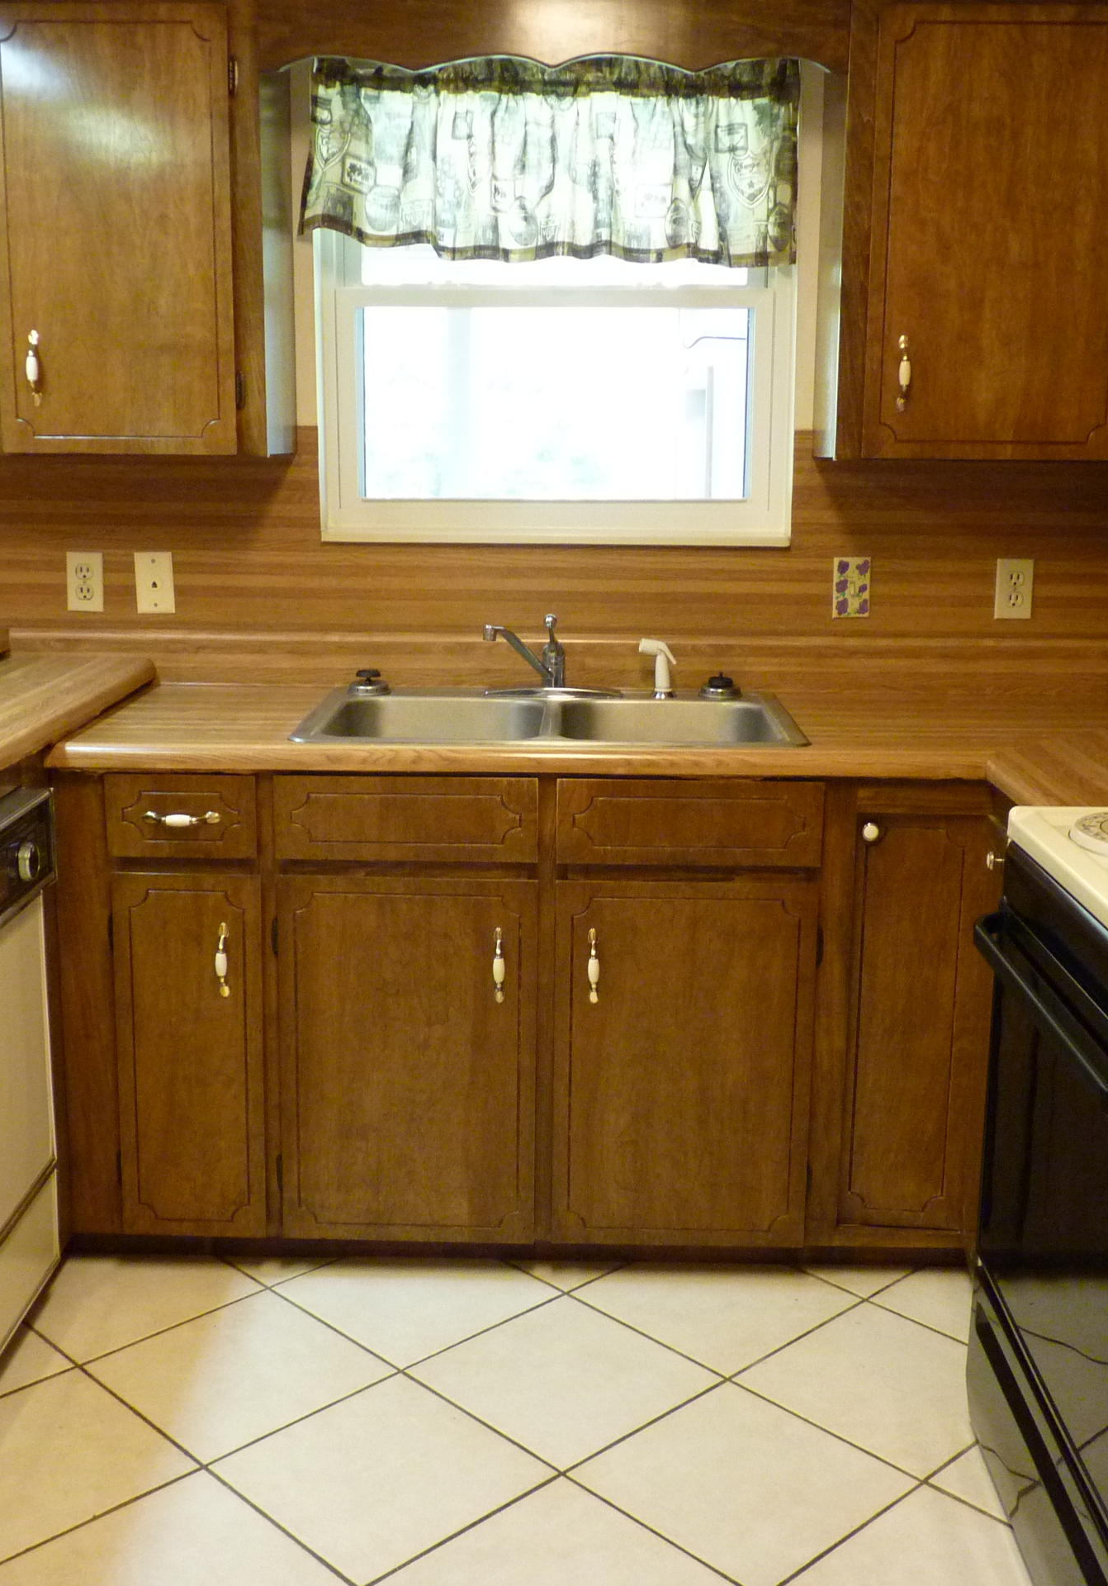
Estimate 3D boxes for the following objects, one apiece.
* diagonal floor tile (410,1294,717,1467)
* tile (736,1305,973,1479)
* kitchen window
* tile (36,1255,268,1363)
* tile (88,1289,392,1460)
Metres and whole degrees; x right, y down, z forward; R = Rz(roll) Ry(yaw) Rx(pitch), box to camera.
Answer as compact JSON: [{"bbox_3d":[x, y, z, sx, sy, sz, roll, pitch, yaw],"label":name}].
[{"bbox_3d":[0.016,0.879,2.477,0.339,0.010,0.339,-11,16,-43],"label":"diagonal floor tile"},{"bbox_3d":[0.507,0.891,2.480,0.342,0.010,0.342,-11,16,-43],"label":"tile"},{"bbox_3d":[0.005,-0.902,3.075,0.903,0.876,0.100,1,12,0],"label":"kitchen window"},{"bbox_3d":[-0.713,0.822,2.739,0.342,0.010,0.342,-11,16,-43],"label":"tile"},{"bbox_3d":[-0.472,0.872,2.483,0.339,0.010,0.339,-11,16,-43],"label":"tile"}]

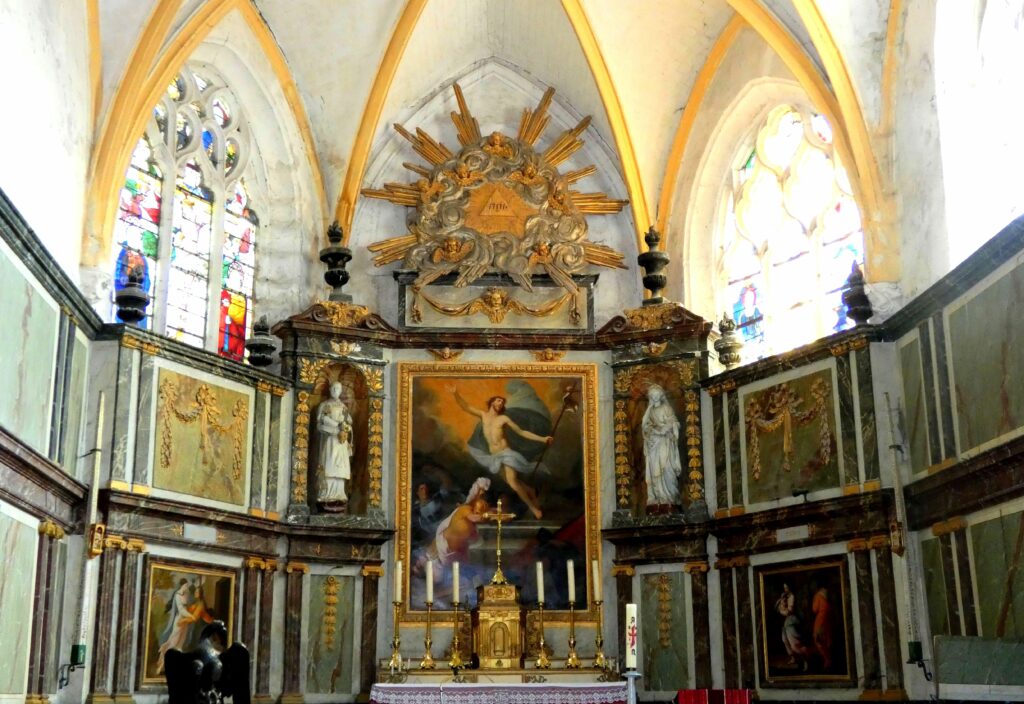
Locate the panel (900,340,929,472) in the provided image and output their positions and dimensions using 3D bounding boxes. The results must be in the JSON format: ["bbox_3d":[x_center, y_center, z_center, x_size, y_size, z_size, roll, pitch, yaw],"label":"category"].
[{"bbox_3d":[3.671,0.491,11.585,0.048,1.185,0.388,1,-15,-5],"label":"panel"}]

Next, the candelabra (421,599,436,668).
[{"bbox_3d":[-0.866,2.931,13.189,0.158,0.675,0.158,1,-15,-4],"label":"candelabra"}]

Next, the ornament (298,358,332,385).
[{"bbox_3d":[-2.086,0.208,13.542,0.340,0.250,0.070,8,-18,-28],"label":"ornament"}]

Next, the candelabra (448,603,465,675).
[{"bbox_3d":[-0.579,2.936,13.211,0.158,0.676,0.158,1,-15,-4],"label":"candelabra"}]

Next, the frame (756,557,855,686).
[{"bbox_3d":[2.707,2.531,11.828,0.080,1.102,1.089,10,-18,-31],"label":"frame"}]

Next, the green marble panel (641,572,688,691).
[{"bbox_3d":[1.627,2.976,13.543,0.500,1.230,0.048,-9,-17,27],"label":"green marble panel"}]

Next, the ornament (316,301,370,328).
[{"bbox_3d":[-1.889,-0.420,14.224,0.544,0.193,0.209,7,-17,-26],"label":"ornament"}]

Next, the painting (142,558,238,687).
[{"bbox_3d":[-2.942,2.510,11.648,0.080,1.055,1.017,-10,-18,31],"label":"painting"}]

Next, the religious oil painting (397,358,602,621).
[{"bbox_3d":[-0.142,1.469,13.551,2.103,2.778,0.120,0,-16,0],"label":"religious oil painting"}]

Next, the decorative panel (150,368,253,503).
[{"bbox_3d":[-3.025,0.858,12.489,0.076,1.154,1.339,-8,-17,26],"label":"decorative panel"}]

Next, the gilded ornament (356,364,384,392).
[{"bbox_3d":[-1.580,0.299,14.307,0.280,0.280,0.067,7,-17,-26],"label":"gilded ornament"}]

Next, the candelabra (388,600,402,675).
[{"bbox_3d":[-1.160,2.840,12.759,0.140,0.660,0.140,0,-16,0],"label":"candelabra"}]

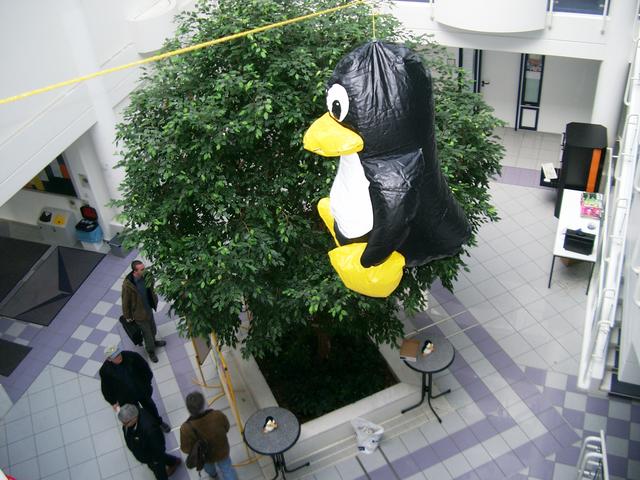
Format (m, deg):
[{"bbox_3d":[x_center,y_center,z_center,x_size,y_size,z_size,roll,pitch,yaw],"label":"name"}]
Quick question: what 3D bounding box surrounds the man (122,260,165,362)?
[{"bbox_3d":[-2.692,1.059,10.560,0.470,1.760,0.560,14,44,24],"label":"man"}]

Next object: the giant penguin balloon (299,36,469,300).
[{"bbox_3d":[0.358,-0.399,3.762,0.970,1.442,1.009,-15,40,-9],"label":"giant penguin balloon"}]

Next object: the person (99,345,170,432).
[{"bbox_3d":[-2.562,2.034,9.362,0.600,1.740,0.500,-27,43,-23],"label":"person"}]

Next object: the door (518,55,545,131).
[{"bbox_3d":[4.493,-3.172,14.441,0.380,2.000,0.080,10,42,20],"label":"door"}]

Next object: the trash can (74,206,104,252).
[{"bbox_3d":[-4.464,-0.243,13.145,0.470,0.860,0.420,10,42,20],"label":"trash can"}]

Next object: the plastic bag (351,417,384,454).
[{"bbox_3d":[0.629,2.623,9.210,0.400,0.400,0.330,-19,40,-14],"label":"plastic bag"}]

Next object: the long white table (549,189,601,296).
[{"bbox_3d":[4.335,0.004,11.583,0.640,0.730,1.830,10,42,20],"label":"long white table"}]

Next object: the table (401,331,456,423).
[{"bbox_3d":[1.488,1.895,9.454,0.700,1.060,0.700,-4,39,4],"label":"table"}]

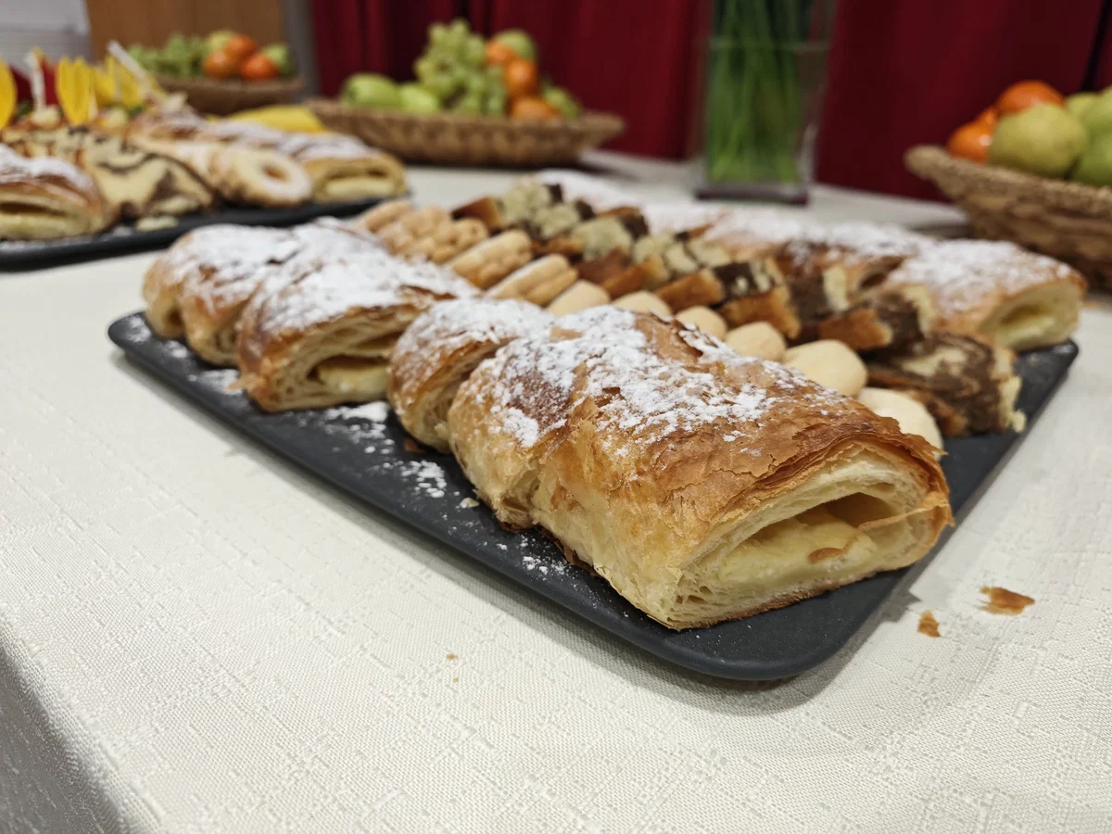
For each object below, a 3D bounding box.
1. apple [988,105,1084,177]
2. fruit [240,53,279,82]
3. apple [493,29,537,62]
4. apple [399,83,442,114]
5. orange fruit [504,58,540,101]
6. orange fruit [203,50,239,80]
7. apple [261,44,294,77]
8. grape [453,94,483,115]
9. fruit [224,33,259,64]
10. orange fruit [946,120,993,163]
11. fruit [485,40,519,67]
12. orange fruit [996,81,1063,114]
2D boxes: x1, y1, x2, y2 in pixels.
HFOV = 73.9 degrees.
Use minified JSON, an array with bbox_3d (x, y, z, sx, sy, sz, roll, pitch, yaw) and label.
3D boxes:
[{"bbox_3d":[0.529,-0.301,0.810,0.085,0.077,0.085,1,27,0],"label":"apple"},{"bbox_3d":[-0.599,-0.699,1.490,0.066,0.064,0.066,1,27,0],"label":"fruit"},{"bbox_3d":[-0.067,-0.627,1.260,0.074,0.067,0.074,1,27,0],"label":"apple"},{"bbox_3d":[-0.228,-0.527,1.230,0.071,0.066,0.071,0,23,0],"label":"apple"},{"bbox_3d":[-0.057,-0.558,1.220,0.062,0.061,0.062,1,27,0],"label":"orange fruit"},{"bbox_3d":[-0.676,-0.702,1.490,0.066,0.064,0.066,1,27,0],"label":"orange fruit"},{"bbox_3d":[-0.540,-0.685,1.420,0.071,0.068,0.071,0,23,0],"label":"apple"},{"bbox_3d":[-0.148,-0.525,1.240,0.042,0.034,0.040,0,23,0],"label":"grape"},{"bbox_3d":[-0.647,-0.752,1.520,0.066,0.063,0.066,1,27,0],"label":"fruit"},{"bbox_3d":[0.452,-0.287,0.790,0.060,0.056,0.060,0,23,0],"label":"orange fruit"},{"bbox_3d":[-0.092,-0.632,1.300,0.061,0.056,0.061,0,23,0],"label":"fruit"},{"bbox_3d":[0.499,-0.325,0.780,0.061,0.057,0.061,0,23,0],"label":"orange fruit"}]

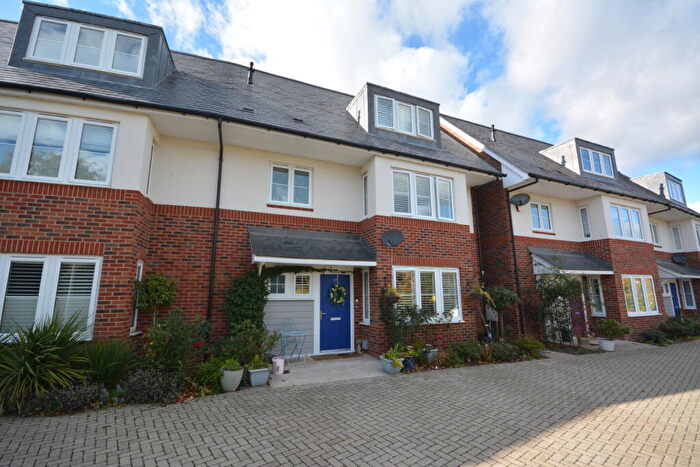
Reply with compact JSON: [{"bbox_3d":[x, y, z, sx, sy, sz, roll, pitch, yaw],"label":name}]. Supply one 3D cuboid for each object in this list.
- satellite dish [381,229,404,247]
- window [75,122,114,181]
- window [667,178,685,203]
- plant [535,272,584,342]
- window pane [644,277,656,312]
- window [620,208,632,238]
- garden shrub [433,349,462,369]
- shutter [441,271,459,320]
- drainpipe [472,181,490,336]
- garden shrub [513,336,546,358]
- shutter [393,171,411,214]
[{"bbox_3d":[1.024,0.092,7.028,0.550,0.450,0.330,-4,-10,18],"label":"satellite dish"},{"bbox_3d":[-4.957,-1.566,5.679,0.540,1.170,0.080,3,-10,-16],"label":"window"},{"bbox_3d":[17.125,-2.161,15.300,2.100,1.050,0.120,5,-11,-29],"label":"window"},{"bbox_3d":[6.987,2.451,9.728,1.450,2.400,0.750,4,-10,-23],"label":"plant"},{"bbox_3d":[11.899,2.426,11.543,0.460,1.220,0.050,4,-11,-22],"label":"window pane"},{"bbox_3d":[10.669,-0.391,11.212,0.530,1.130,0.080,4,-11,-24],"label":"window"},{"bbox_3d":[2.178,2.753,6.451,0.660,0.420,0.560,4,-10,-23],"label":"garden shrub"},{"bbox_3d":[2.788,1.766,8.175,0.600,1.360,0.070,4,-10,-23],"label":"shutter"},{"bbox_3d":[4.495,0.896,9.927,0.090,5.200,0.090,4,-10,-24],"label":"drainpipe"},{"bbox_3d":[4.708,3.003,7.650,0.950,0.520,0.750,4,-10,-23],"label":"garden shrub"},{"bbox_3d":[1.419,-1.130,8.039,0.590,1.250,0.070,4,-10,-23],"label":"shutter"}]

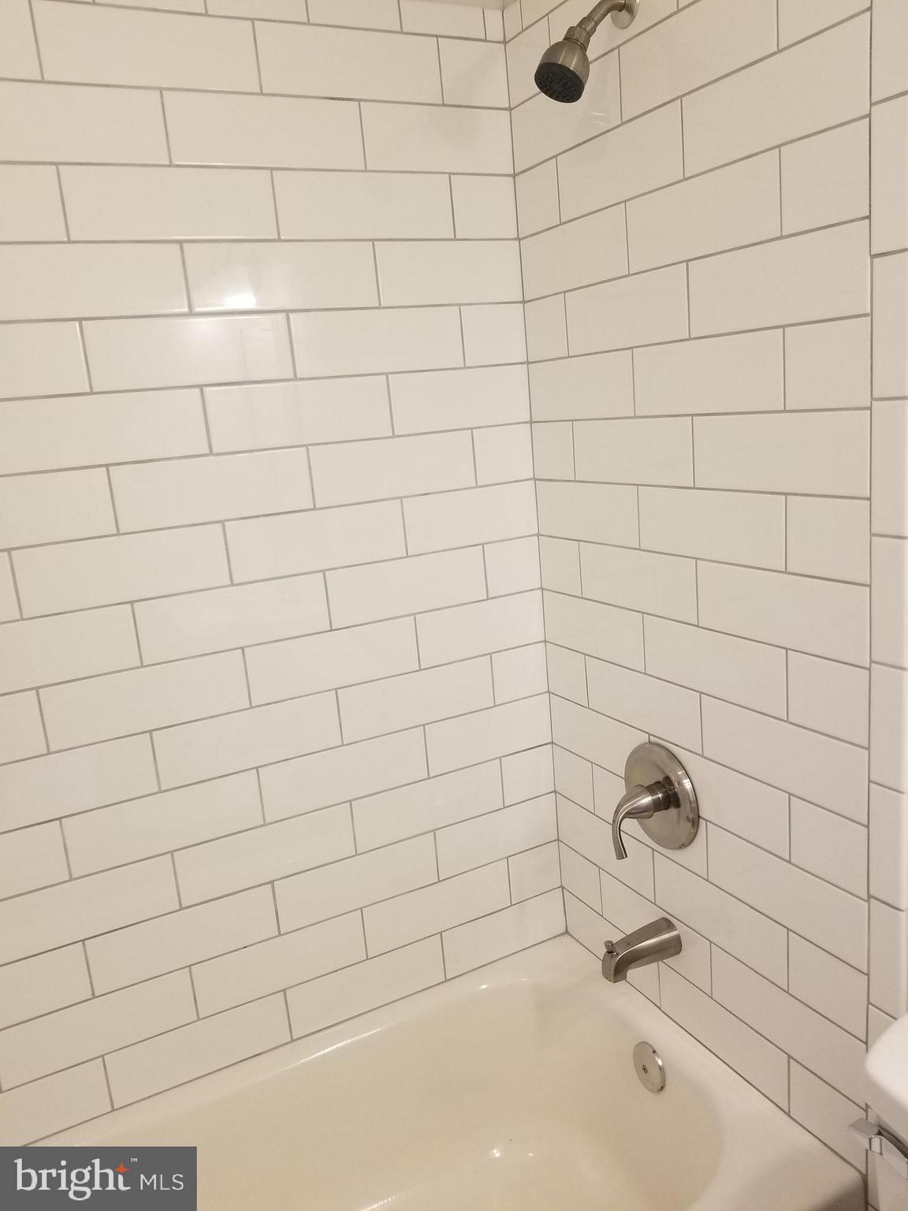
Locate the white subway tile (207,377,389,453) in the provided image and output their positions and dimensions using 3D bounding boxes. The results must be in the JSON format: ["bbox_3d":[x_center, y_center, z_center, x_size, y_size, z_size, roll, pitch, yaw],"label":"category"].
[{"bbox_3d":[-0.244,-0.311,1.471,0.306,0.101,0.009,-11,14,-25],"label":"white subway tile"}]

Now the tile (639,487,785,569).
[{"bbox_3d":[0.367,-0.117,1.312,0.010,0.101,0.298,-11,14,-26],"label":"tile"}]

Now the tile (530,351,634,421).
[{"bbox_3d":[0.209,-0.365,1.531,0.009,0.101,0.284,-11,13,-26],"label":"tile"}]

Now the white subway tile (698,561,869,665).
[{"bbox_3d":[0.431,0.004,1.212,0.009,0.101,0.298,-11,14,-26],"label":"white subway tile"}]

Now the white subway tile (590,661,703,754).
[{"bbox_3d":[0.317,0.160,1.532,0.010,0.102,0.304,-12,14,-26],"label":"white subway tile"}]

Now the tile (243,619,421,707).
[{"bbox_3d":[-0.208,0.093,1.560,0.306,0.101,0.009,-11,14,-25],"label":"tile"}]

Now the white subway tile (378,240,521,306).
[{"bbox_3d":[-0.004,-0.569,1.558,0.274,0.102,0.010,-11,14,-25],"label":"white subway tile"}]

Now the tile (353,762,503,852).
[{"bbox_3d":[-0.047,0.373,1.695,0.304,0.102,0.009,-11,13,-25],"label":"tile"}]

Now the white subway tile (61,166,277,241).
[{"bbox_3d":[-0.413,-0.591,1.343,0.304,0.102,0.010,-11,14,-25],"label":"white subway tile"}]

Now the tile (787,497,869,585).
[{"bbox_3d":[0.460,-0.083,1.116,0.009,0.101,0.123,-11,14,-26],"label":"tile"}]

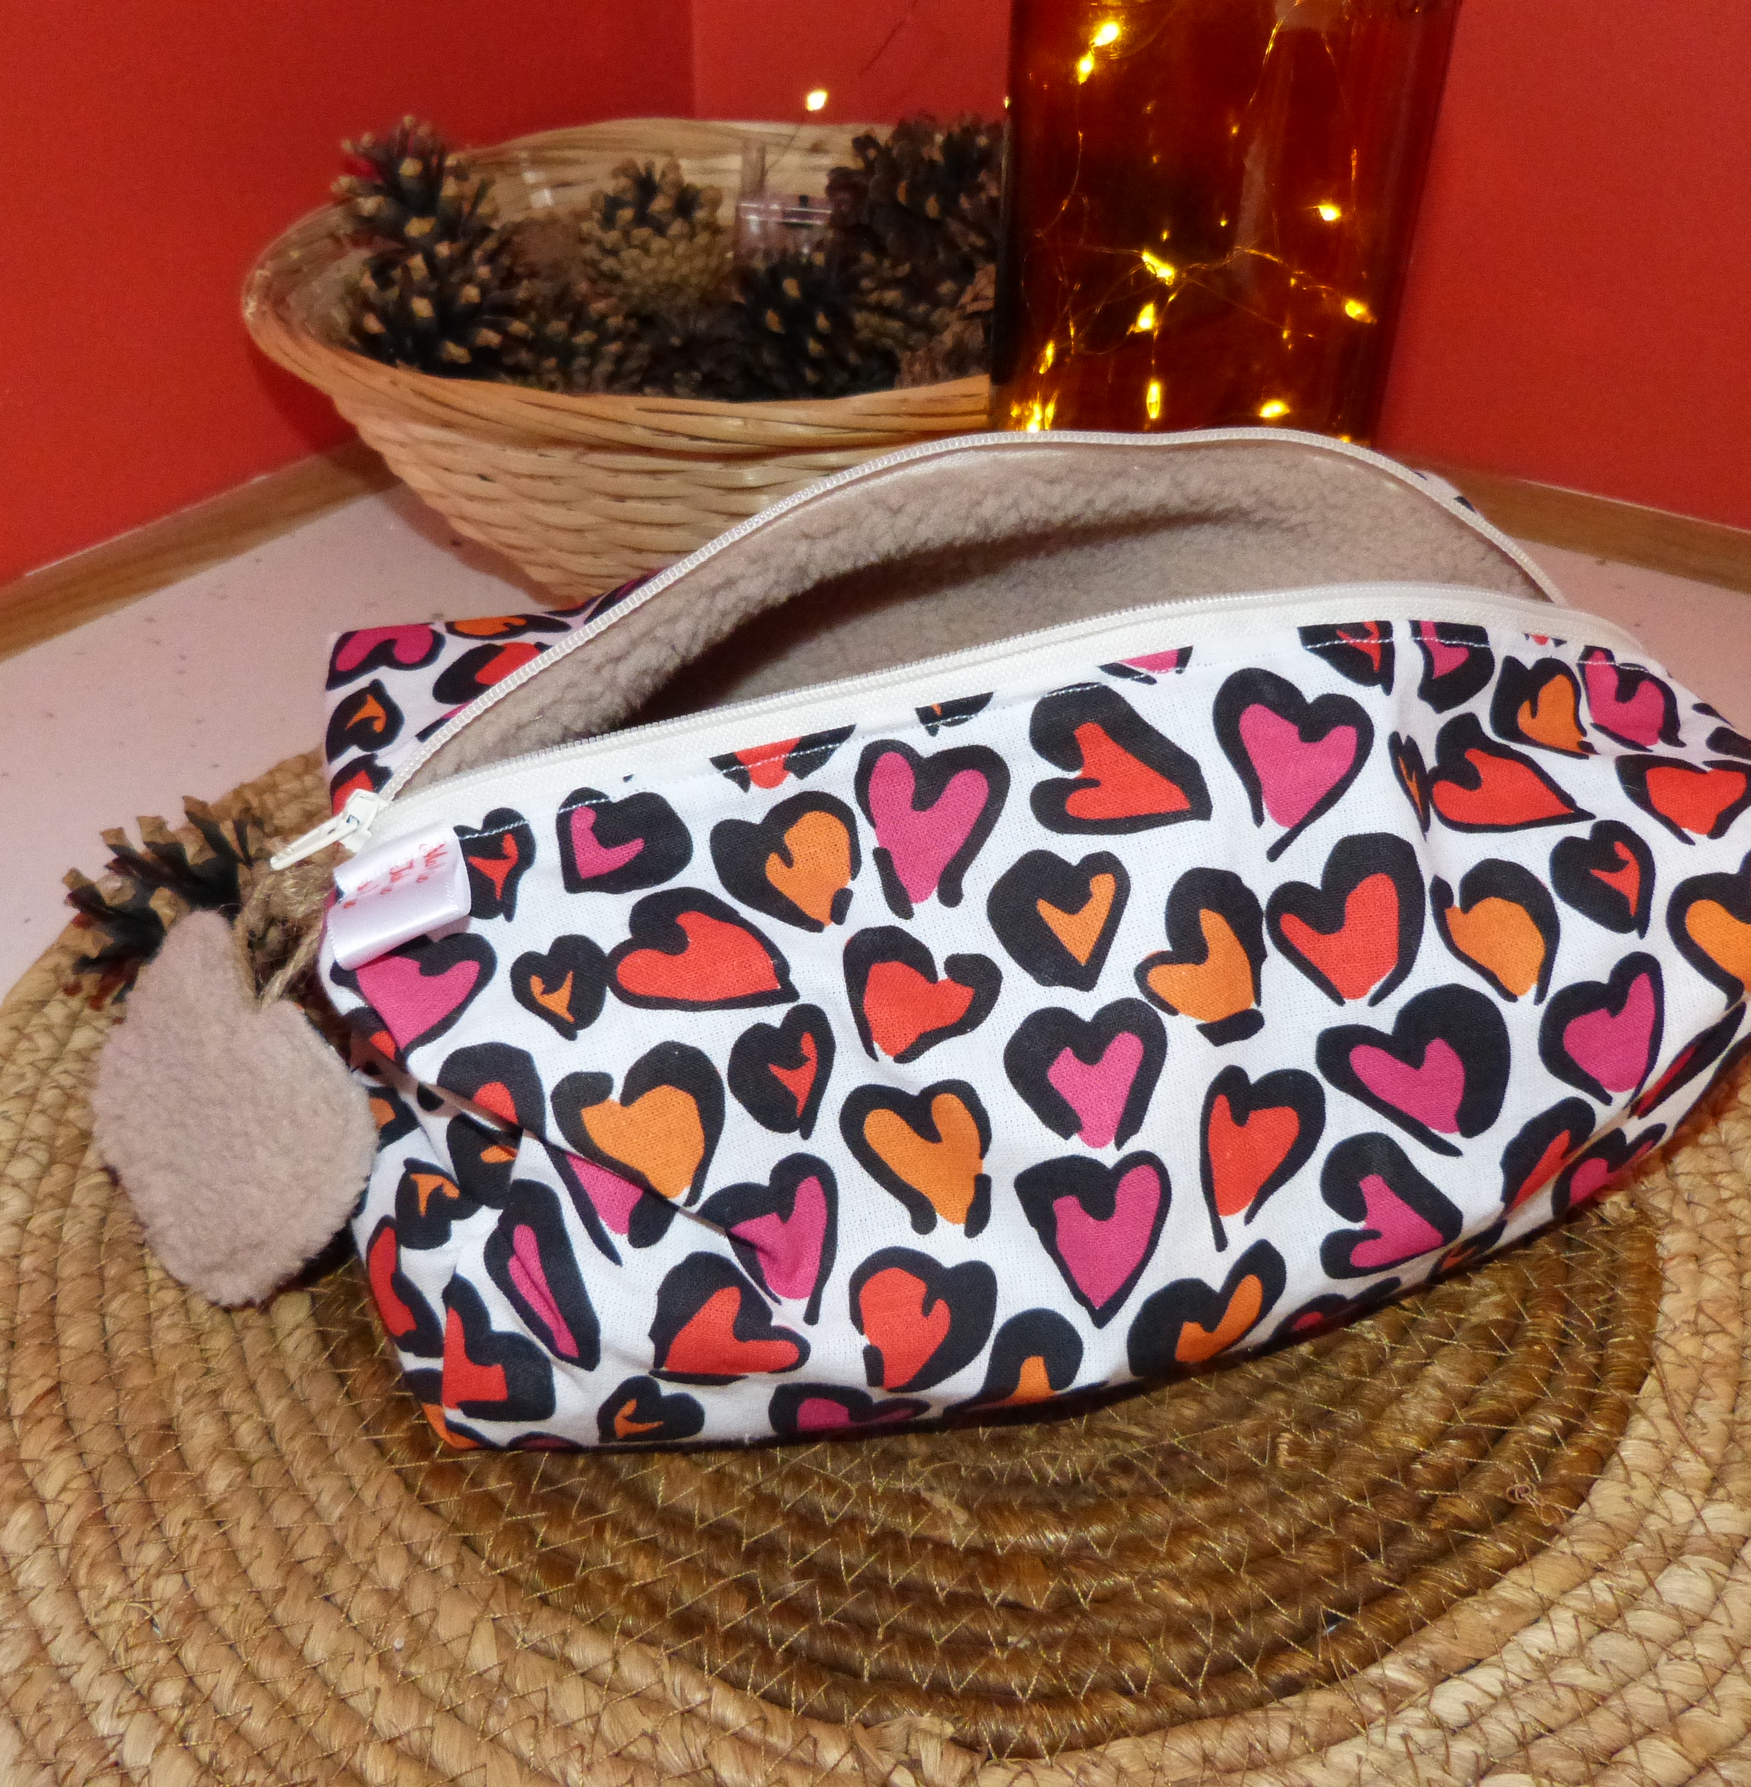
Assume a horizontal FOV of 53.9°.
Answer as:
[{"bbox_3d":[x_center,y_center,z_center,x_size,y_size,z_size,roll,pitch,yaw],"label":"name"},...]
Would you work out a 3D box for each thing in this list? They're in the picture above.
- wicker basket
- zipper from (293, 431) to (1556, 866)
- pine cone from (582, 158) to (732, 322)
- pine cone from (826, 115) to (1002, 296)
[{"bbox_3d":[-0.038,-0.147,0.507,0.242,0.092,0.282,23,41,24],"label":"wicker basket"},{"bbox_3d":[0.020,-0.040,0.284,0.235,0.051,0.054,-9,39,-17],"label":"zipper"},{"bbox_3d":[-0.065,-0.195,0.513,0.043,0.044,0.043,2,37,-2],"label":"pine cone"},{"bbox_3d":[0.015,-0.211,0.528,0.054,0.050,0.051,2,37,-2],"label":"pine cone"}]

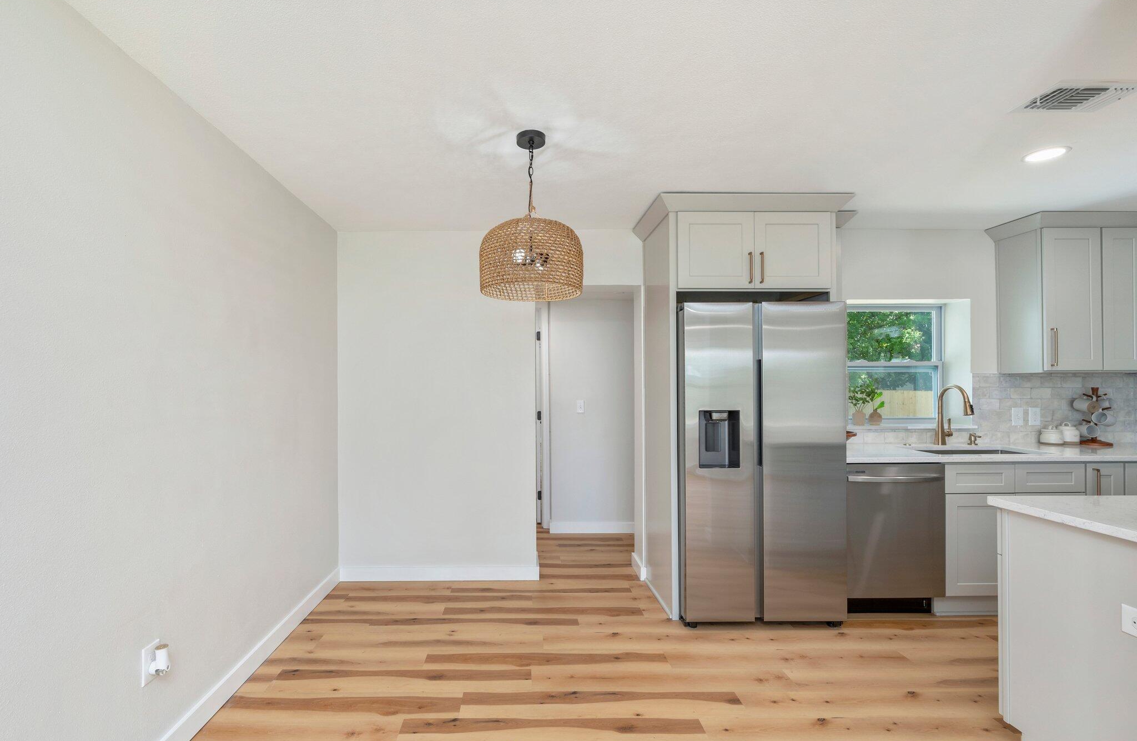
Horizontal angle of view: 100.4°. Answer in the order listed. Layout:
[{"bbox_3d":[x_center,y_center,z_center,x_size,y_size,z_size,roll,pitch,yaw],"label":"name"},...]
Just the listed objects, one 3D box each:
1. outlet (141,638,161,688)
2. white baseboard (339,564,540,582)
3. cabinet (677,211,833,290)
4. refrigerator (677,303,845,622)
[{"bbox_3d":[-1.405,0.985,1.595,0.010,0.119,0.074,0,-1,-5],"label":"outlet"},{"bbox_3d":[-0.881,1.391,3.247,1.376,0.101,0.016,0,-1,-1],"label":"white baseboard"},{"bbox_3d":[1.053,-0.681,2.990,0.891,0.451,0.574,0,-1,-2],"label":"cabinet"},{"bbox_3d":[1.052,0.528,2.935,0.903,1.782,0.703,0,-1,-2],"label":"refrigerator"}]

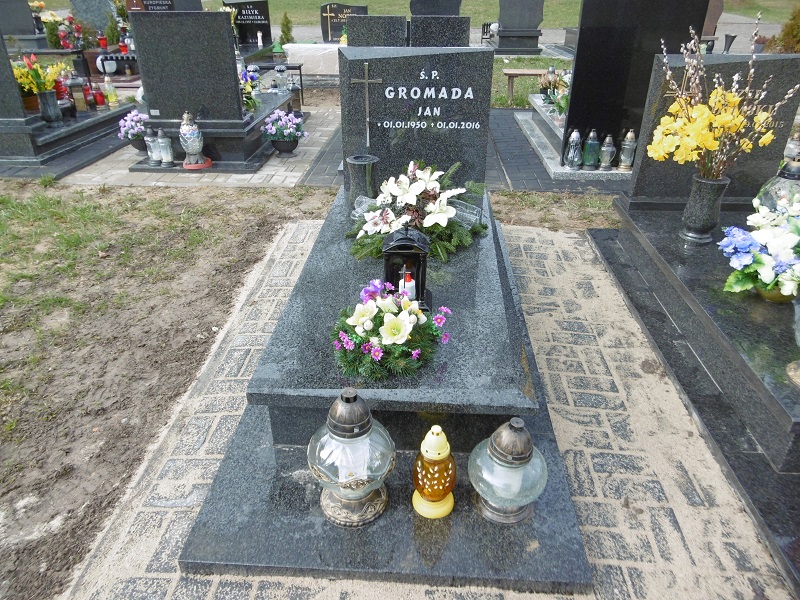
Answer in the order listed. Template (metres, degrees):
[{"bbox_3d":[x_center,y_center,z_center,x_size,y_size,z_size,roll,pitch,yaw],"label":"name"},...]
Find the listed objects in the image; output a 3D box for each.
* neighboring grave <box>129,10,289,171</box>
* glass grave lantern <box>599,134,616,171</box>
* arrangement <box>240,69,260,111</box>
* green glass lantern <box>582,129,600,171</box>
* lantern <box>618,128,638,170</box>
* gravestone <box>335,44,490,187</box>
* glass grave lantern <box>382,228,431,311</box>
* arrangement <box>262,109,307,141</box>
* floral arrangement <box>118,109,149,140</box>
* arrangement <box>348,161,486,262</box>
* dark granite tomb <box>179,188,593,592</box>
[{"bbox_3d":[-1.559,-2.012,5.021,0.990,1.105,2.200,2,30,3],"label":"neighboring grave"},{"bbox_3d":[1.599,-1.129,4.255,0.115,0.265,0.105,2,30,3],"label":"glass grave lantern"},{"bbox_3d":[-1.364,-1.839,4.912,0.310,0.365,0.300,2,30,3],"label":"arrangement"},{"bbox_3d":[1.474,-1.149,4.252,0.118,0.300,0.118,2,30,3],"label":"green glass lantern"},{"bbox_3d":[1.746,-1.144,4.237,0.122,0.310,0.120,2,30,3],"label":"lantern"},{"bbox_3d":[0.081,-0.898,2.834,0.742,0.705,0.092,2,31,3],"label":"gravestone"},{"bbox_3d":[0.027,-0.138,1.996,0.175,0.336,0.165,2,30,3],"label":"glass grave lantern"},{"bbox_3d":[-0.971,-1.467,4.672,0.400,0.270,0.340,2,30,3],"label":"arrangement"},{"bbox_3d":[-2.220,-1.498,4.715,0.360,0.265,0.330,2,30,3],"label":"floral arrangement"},{"bbox_3d":[0.081,-0.446,2.584,0.670,0.292,0.620,2,30,3],"label":"arrangement"},{"bbox_3d":[0.021,0.006,2.343,1.020,0.258,2.370,2,30,3],"label":"dark granite tomb"}]

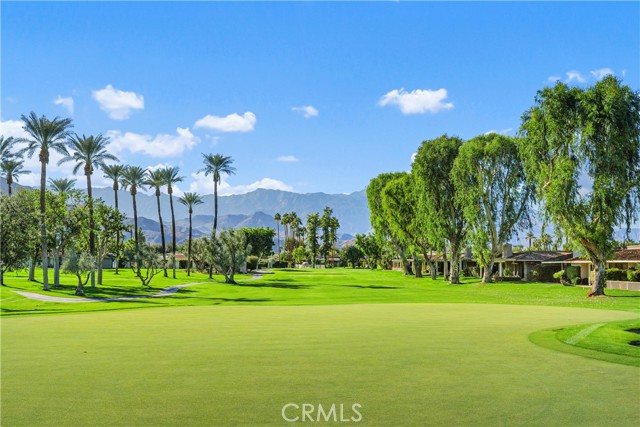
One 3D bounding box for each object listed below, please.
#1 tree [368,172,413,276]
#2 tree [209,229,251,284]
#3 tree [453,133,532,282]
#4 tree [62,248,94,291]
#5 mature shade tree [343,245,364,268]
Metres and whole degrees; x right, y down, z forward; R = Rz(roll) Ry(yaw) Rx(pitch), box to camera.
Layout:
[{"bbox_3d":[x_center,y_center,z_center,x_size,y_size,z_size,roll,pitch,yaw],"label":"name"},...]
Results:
[{"bbox_3d":[12.080,1.700,105.130,8.110,17.370,8.110,0,-4,0],"label":"tree"},{"bbox_3d":[-10.390,4.910,71.840,4.960,6.360,4.960,0,-4,0],"label":"tree"},{"bbox_3d":[20.770,-0.750,74.720,9.970,18.040,9.970,0,-4,0],"label":"tree"},{"bbox_3d":[-18.976,4.614,49.140,2.600,3.700,2.600,2,-5,-21],"label":"tree"},{"bbox_3d":[10.490,13.358,192.286,6.940,7.550,6.940,0,-4,3],"label":"mature shade tree"}]

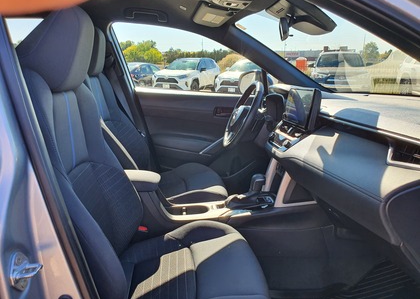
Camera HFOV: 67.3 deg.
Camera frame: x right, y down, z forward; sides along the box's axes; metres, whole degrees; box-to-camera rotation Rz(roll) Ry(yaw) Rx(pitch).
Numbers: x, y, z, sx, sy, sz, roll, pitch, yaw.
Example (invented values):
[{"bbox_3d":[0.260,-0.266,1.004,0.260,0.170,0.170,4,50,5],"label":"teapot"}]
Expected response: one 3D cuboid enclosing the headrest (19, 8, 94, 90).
[{"bbox_3d":[-0.334,-0.232,0.755,0.130,0.200,0.260,-2,15,-6],"label":"headrest"}]

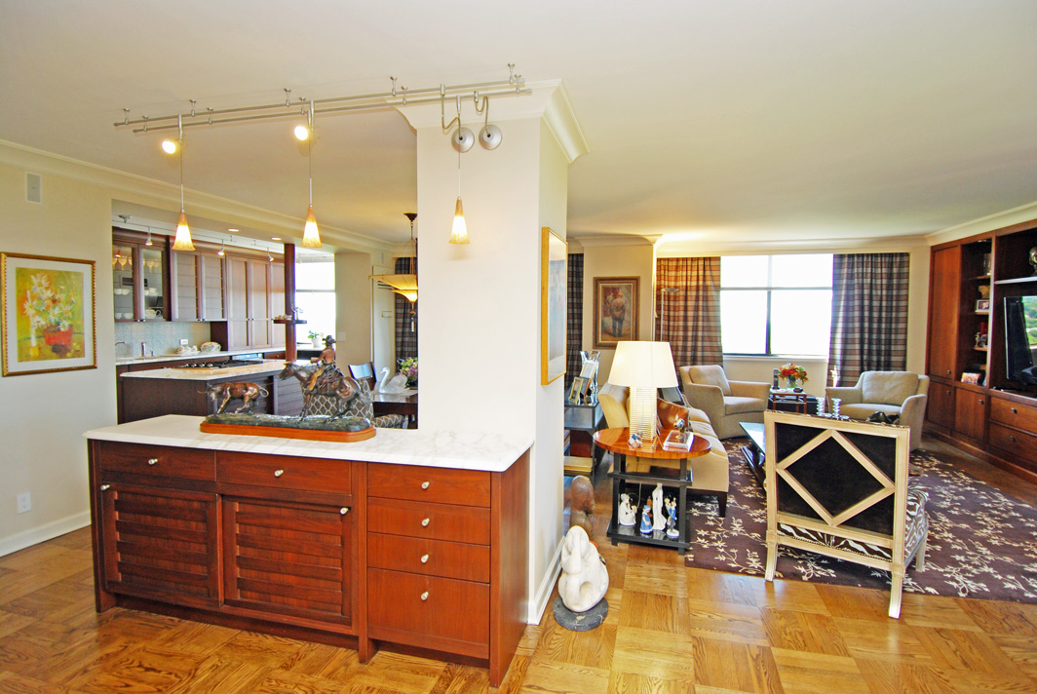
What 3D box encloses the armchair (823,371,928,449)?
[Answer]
[{"bbox_3d":[4.089,0.724,5.976,0.770,0.810,0.810,-3,4,-39],"label":"armchair"}]

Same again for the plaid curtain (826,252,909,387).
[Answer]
[{"bbox_3d":[4.625,-0.114,6.901,0.931,2.280,0.140,1,4,15],"label":"plaid curtain"}]

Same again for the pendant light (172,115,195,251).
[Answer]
[{"bbox_3d":[-1.655,-0.803,2.568,0.088,0.655,0.088,1,4,15],"label":"pendant light"}]

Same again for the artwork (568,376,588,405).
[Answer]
[{"bbox_3d":[0.496,0.362,4.417,0.030,0.210,0.155,14,-1,-19],"label":"artwork"}]

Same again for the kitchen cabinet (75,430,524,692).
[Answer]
[{"bbox_3d":[-0.999,0.857,2.449,2.070,0.884,0.485,1,4,15],"label":"kitchen cabinet"}]

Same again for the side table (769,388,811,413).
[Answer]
[{"bbox_3d":[3.429,0.833,6.583,0.420,0.530,0.440,1,3,15],"label":"side table"}]

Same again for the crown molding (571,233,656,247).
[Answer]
[{"bbox_3d":[1.216,-1.347,6.627,1.100,0.130,0.110,1,3,15],"label":"crown molding"}]

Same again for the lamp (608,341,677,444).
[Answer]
[{"bbox_3d":[0.829,0.292,3.464,0.455,0.655,0.430,1,3,15],"label":"lamp"}]

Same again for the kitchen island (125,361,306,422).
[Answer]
[{"bbox_3d":[-2.982,0.660,5.422,1.090,0.900,1.740,1,4,15],"label":"kitchen island"}]

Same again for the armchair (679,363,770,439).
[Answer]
[{"bbox_3d":[2.666,0.687,6.722,0.810,0.810,0.770,-1,4,-20],"label":"armchair"}]

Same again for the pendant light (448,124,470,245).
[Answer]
[{"bbox_3d":[-0.252,-0.683,2.202,0.088,0.488,0.088,0,3,0],"label":"pendant light"}]

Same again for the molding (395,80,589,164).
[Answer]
[{"bbox_3d":[-0.091,-1.094,2.730,0.827,0.106,0.972,1,4,15],"label":"molding"}]

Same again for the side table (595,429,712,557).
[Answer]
[{"bbox_3d":[0.886,0.939,3.483,0.740,0.655,0.740,1,3,15],"label":"side table"}]

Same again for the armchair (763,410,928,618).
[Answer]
[{"bbox_3d":[1.821,0.811,2.894,0.650,0.960,0.710,3,4,41],"label":"armchair"}]

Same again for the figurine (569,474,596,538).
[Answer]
[{"bbox_3d":[0.387,1.018,3.130,0.160,0.510,0.200,-2,4,-34],"label":"figurine"}]

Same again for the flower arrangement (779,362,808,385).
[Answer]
[{"bbox_3d":[3.352,0.345,6.334,0.370,0.322,0.370,1,4,15],"label":"flower arrangement"}]

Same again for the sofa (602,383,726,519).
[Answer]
[{"bbox_3d":[1.297,0.739,4.747,0.950,0.855,1.900,1,4,15],"label":"sofa"}]

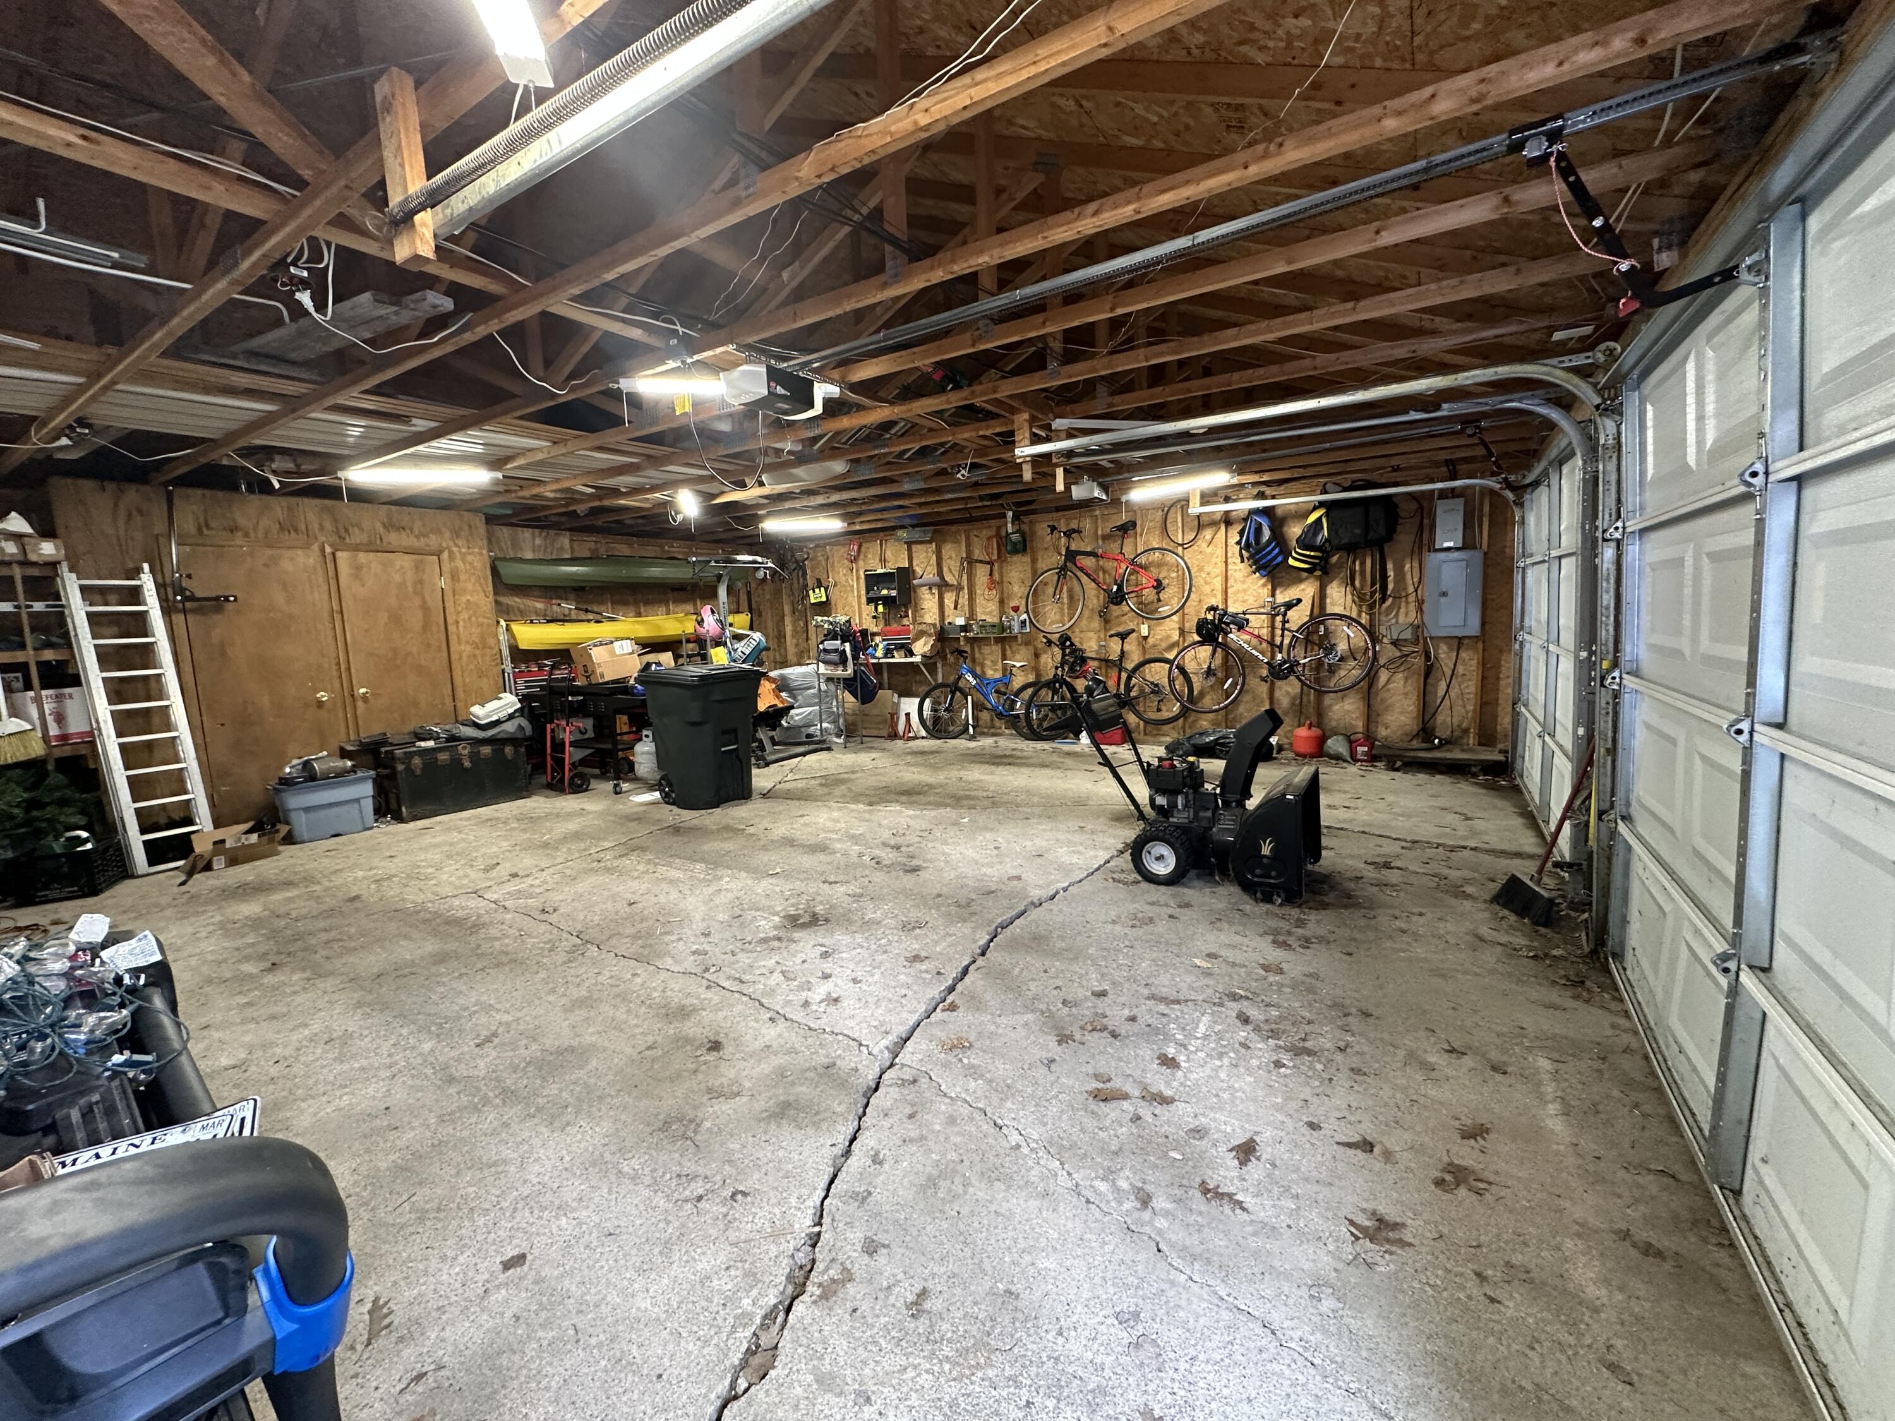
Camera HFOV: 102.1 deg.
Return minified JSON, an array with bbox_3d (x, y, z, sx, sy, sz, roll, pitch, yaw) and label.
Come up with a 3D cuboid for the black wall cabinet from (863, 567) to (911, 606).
[{"bbox_3d":[-0.703,-1.484,9.247,0.470,0.430,0.260,1,8,32],"label":"black wall cabinet"}]

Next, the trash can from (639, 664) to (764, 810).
[{"bbox_3d":[-1.971,0.202,6.214,0.730,1.060,0.660,1,7,32],"label":"trash can"}]

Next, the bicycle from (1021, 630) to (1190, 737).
[{"bbox_3d":[1.579,-0.202,7.845,1.820,1.150,0.600,1,7,32],"label":"bicycle"}]

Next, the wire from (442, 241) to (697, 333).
[{"bbox_3d":[-1.291,-1.457,2.745,0.070,0.090,1.020,2,8,32],"label":"wire"}]

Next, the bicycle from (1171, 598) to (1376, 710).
[{"bbox_3d":[2.832,-0.534,6.883,1.740,0.965,0.600,-12,0,35],"label":"bicycle"}]

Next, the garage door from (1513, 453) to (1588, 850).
[{"bbox_3d":[3.613,-0.387,4.621,0.060,2.130,2.740,1,7,32],"label":"garage door"}]

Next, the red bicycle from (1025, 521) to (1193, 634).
[{"bbox_3d":[1.547,-1.345,7.649,1.760,1.030,0.620,-4,4,36],"label":"red bicycle"}]

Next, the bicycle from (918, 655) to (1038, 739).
[{"bbox_3d":[0.495,-0.171,8.652,1.730,1.020,0.580,0,7,25],"label":"bicycle"}]

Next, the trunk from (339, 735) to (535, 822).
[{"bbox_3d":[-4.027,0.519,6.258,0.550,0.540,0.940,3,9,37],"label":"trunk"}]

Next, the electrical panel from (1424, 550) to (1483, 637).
[{"bbox_3d":[4.252,-0.979,6.431,0.380,0.705,0.090,2,8,32],"label":"electrical panel"}]

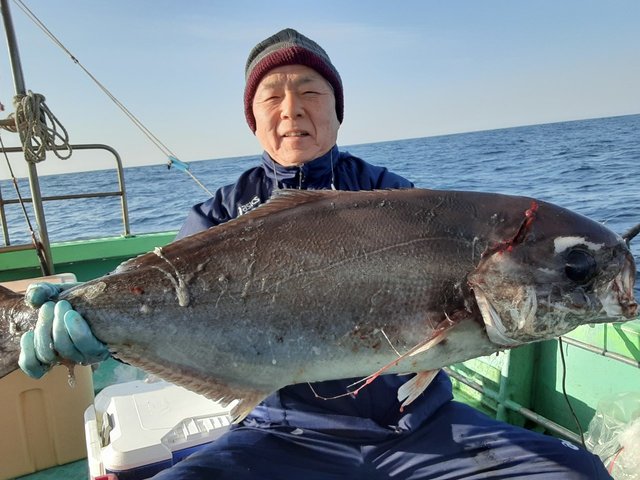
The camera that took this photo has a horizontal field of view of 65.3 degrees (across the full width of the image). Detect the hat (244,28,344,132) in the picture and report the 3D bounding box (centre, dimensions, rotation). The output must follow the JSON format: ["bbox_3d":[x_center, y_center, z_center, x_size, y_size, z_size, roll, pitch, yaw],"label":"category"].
[{"bbox_3d":[-0.049,-0.309,0.965,0.192,0.205,0.225,-6,10,1],"label":"hat"}]

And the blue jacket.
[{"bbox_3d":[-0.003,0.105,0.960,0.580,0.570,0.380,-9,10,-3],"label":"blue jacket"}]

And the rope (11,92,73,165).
[{"bbox_3d":[-1.283,-0.523,2.300,0.250,0.330,0.170,-9,11,-14],"label":"rope"}]

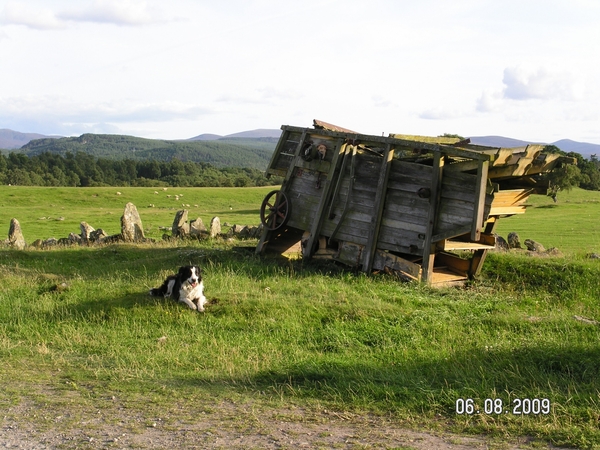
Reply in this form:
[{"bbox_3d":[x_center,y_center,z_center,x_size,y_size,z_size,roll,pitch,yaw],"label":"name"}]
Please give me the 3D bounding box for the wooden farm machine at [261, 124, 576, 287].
[{"bbox_3d":[1.545,-0.339,14.481,4.050,1.900,1.650,13,10,33],"label":"wooden farm machine"}]

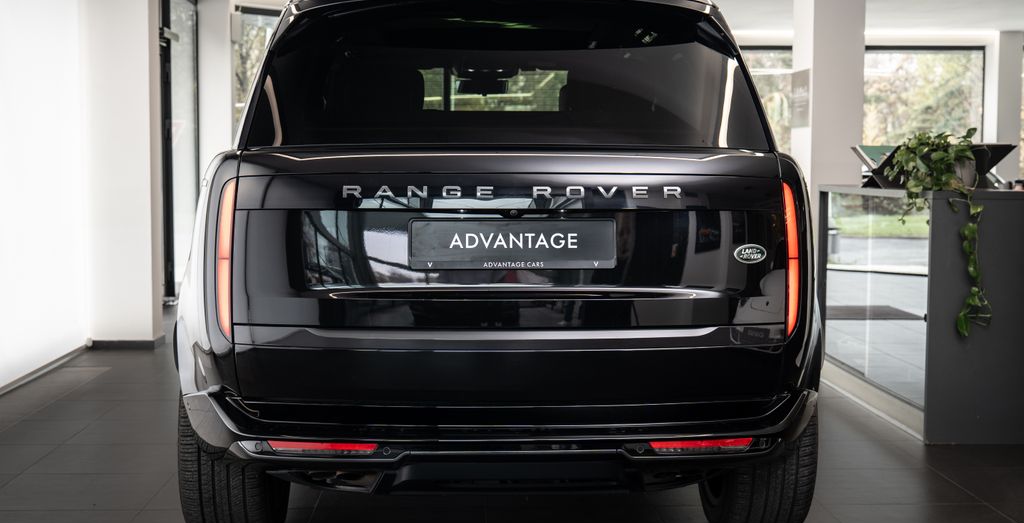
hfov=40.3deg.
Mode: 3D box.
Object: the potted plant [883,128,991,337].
[{"bbox_3d":[1.924,-0.138,6.305,0.470,0.925,0.380,0,4,-2],"label":"potted plant"}]

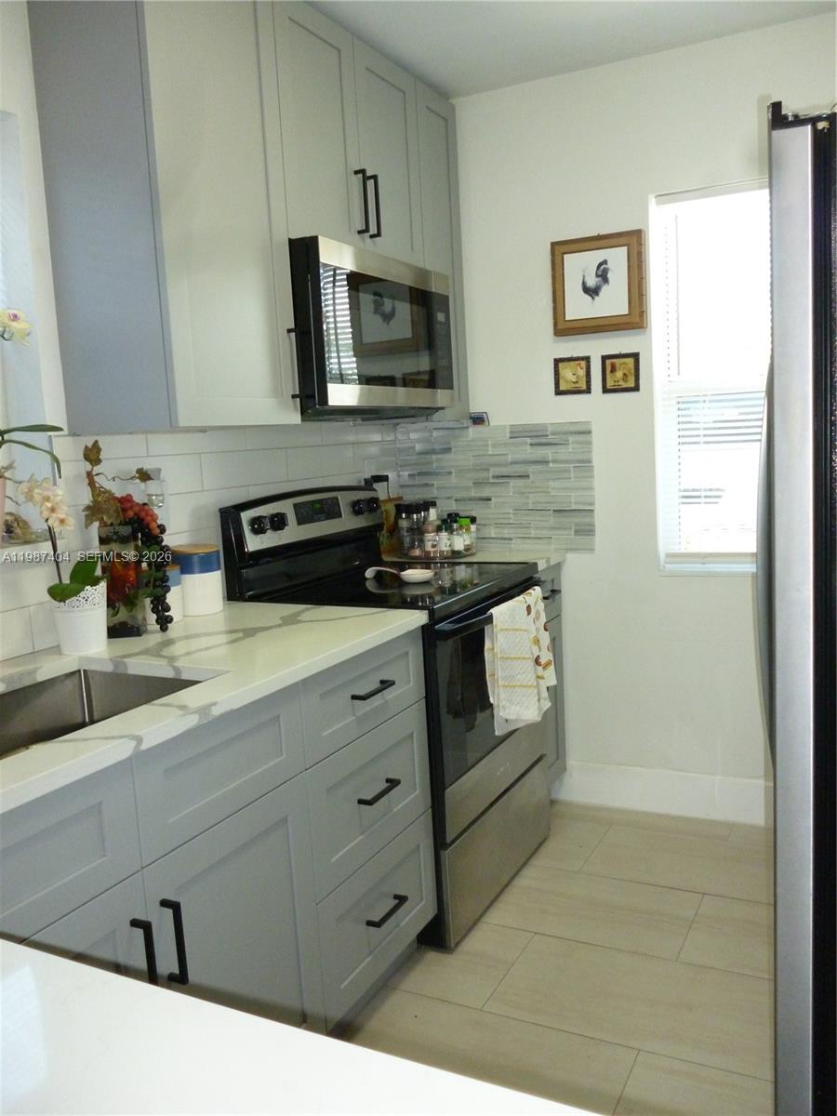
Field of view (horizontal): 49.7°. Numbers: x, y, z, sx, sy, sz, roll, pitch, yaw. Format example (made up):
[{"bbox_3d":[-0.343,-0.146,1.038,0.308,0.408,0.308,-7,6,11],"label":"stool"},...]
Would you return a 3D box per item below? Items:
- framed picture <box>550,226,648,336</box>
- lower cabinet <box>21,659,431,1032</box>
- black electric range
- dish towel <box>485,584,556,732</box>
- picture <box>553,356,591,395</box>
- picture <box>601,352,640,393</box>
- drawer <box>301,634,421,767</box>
[{"bbox_3d":[0.599,-0.917,3.024,0.310,0.315,0.032,1,8,27],"label":"framed picture"},{"bbox_3d":[-0.561,0.700,1.882,0.625,0.877,1.400,1,8,27],"label":"lower cabinet"},{"bbox_3d":[-0.043,0.390,2.806,0.705,1.203,0.760,1,8,27],"label":"black electric range"},{"bbox_3d":[0.298,0.298,2.723,0.075,0.379,0.445,1,8,27],"label":"dish towel"},{"bbox_3d":[0.532,-0.628,3.115,0.126,0.127,0.016,1,8,27],"label":"picture"},{"bbox_3d":[0.681,-0.622,3.039,0.131,0.129,0.016,1,8,27],"label":"picture"},{"bbox_3d":[-0.314,0.313,2.179,0.500,0.162,0.541,1,8,27],"label":"drawer"}]

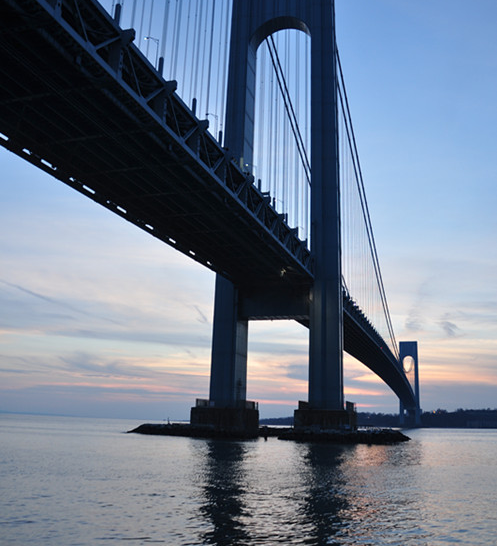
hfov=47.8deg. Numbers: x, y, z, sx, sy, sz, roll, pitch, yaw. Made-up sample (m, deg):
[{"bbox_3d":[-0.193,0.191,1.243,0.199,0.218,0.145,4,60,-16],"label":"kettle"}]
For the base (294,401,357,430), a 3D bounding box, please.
[{"bbox_3d":[27.480,50.280,195.260,18.300,10.000,20.500,-3,-16,18],"label":"base"}]

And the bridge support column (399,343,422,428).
[{"bbox_3d":[406.500,279.500,1415.000,46.000,210.000,13.000,-3,-16,18],"label":"bridge support column"}]

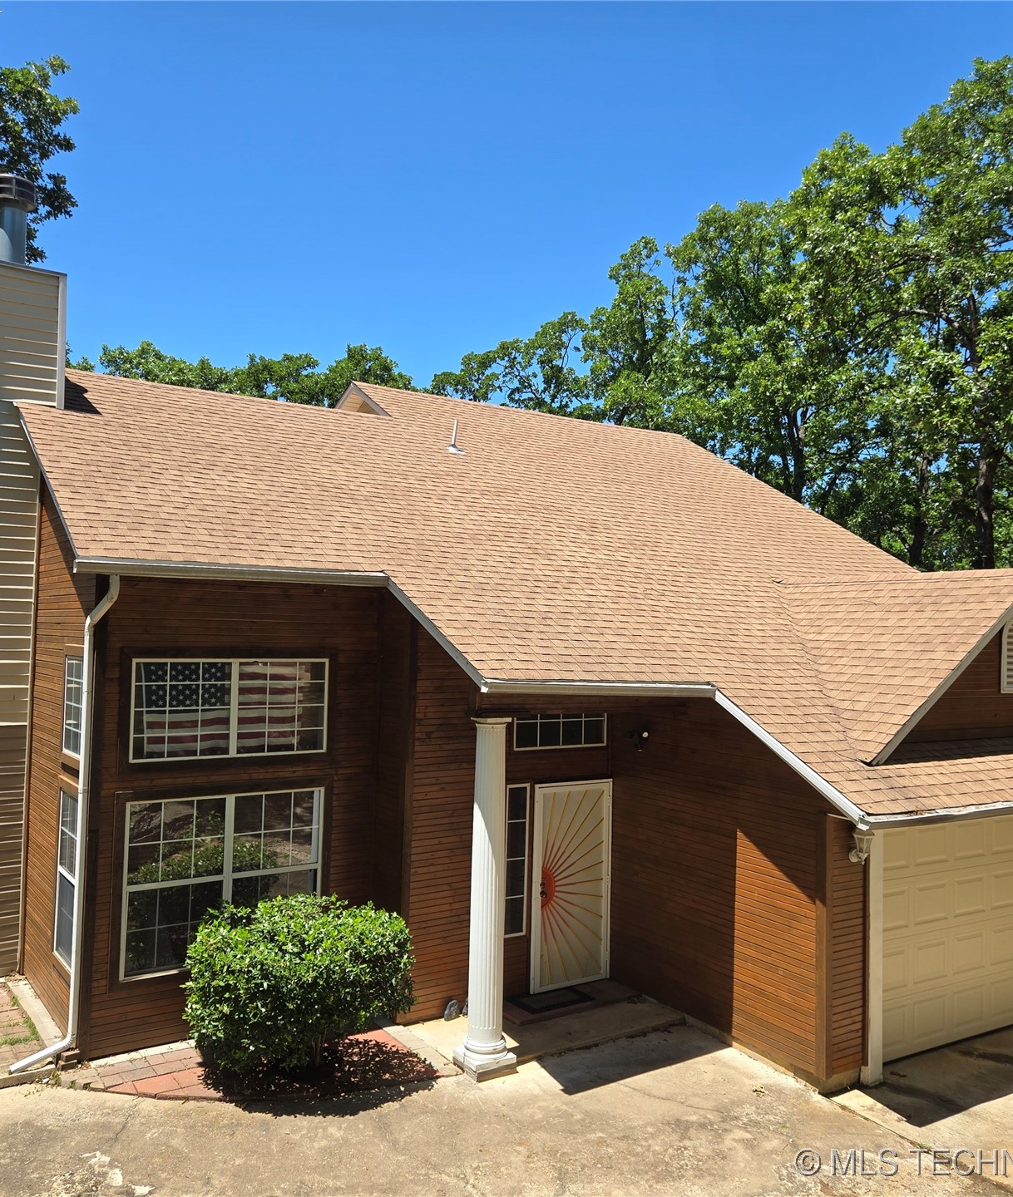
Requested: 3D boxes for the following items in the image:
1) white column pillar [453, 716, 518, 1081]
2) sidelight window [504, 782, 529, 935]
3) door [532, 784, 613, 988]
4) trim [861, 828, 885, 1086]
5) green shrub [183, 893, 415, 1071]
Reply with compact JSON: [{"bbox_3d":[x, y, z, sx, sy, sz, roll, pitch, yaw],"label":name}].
[{"bbox_3d":[-0.147,2.521,9.072,0.394,2.959,0.394,2,-3,-32],"label":"white column pillar"},{"bbox_3d":[0.099,2.608,10.560,0.275,1.500,0.081,2,-3,-32],"label":"sidelight window"},{"bbox_3d":[0.674,2.939,10.942,0.985,2.070,0.070,2,-3,-32],"label":"door"},{"bbox_3d":[3.152,3.069,9.122,0.207,2.141,0.162,2,-3,-32],"label":"trim"},{"bbox_3d":[-1.732,3.230,8.904,1.757,1.406,1.555,2,-3,-32],"label":"green shrub"}]

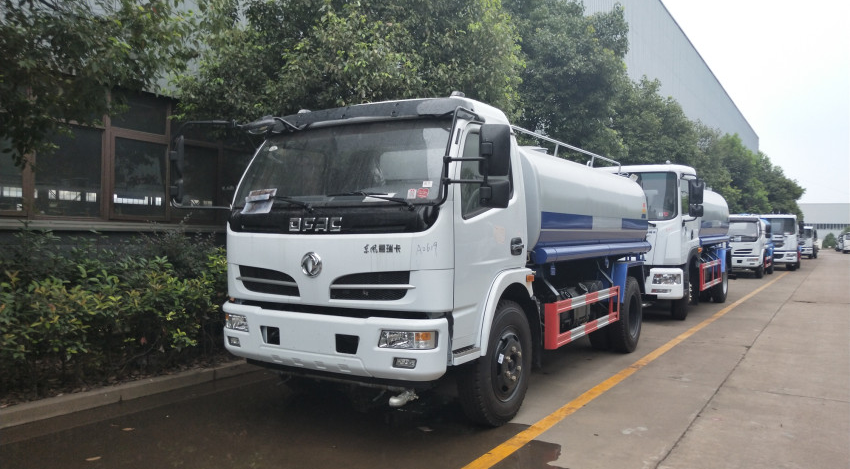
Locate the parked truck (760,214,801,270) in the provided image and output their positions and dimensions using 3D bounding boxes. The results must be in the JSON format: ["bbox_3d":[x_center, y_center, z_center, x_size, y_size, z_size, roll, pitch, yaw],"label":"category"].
[{"bbox_3d":[18.853,0.457,33.093,2.400,2.750,6.200,0,-1,34],"label":"parked truck"}]

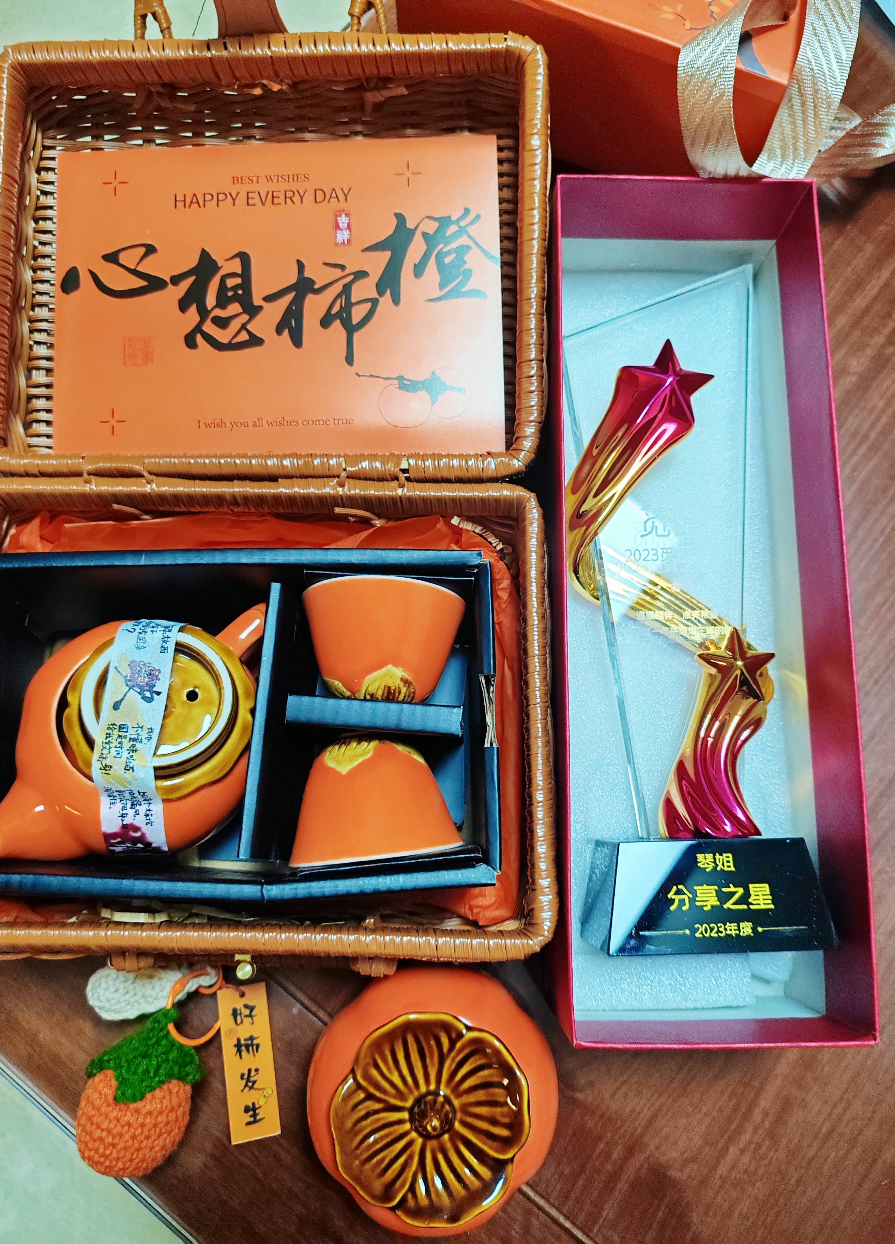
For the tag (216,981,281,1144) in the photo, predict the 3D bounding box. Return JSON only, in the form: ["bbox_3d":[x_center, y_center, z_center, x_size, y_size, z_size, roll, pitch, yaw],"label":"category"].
[{"bbox_3d":[-0.087,0.193,0.427,0.021,0.003,0.063,-8,80,-3],"label":"tag"}]

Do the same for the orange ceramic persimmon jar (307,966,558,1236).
[{"bbox_3d":[-0.006,0.191,0.393,0.099,0.077,0.099,0,79,-1],"label":"orange ceramic persimmon jar"}]

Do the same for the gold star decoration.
[{"bbox_3d":[0.122,0.018,0.409,0.033,0.012,0.032,1,79,-1],"label":"gold star decoration"}]

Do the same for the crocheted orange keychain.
[{"bbox_3d":[-0.131,0.190,0.409,0.058,0.040,0.083,5,79,0],"label":"crocheted orange keychain"}]

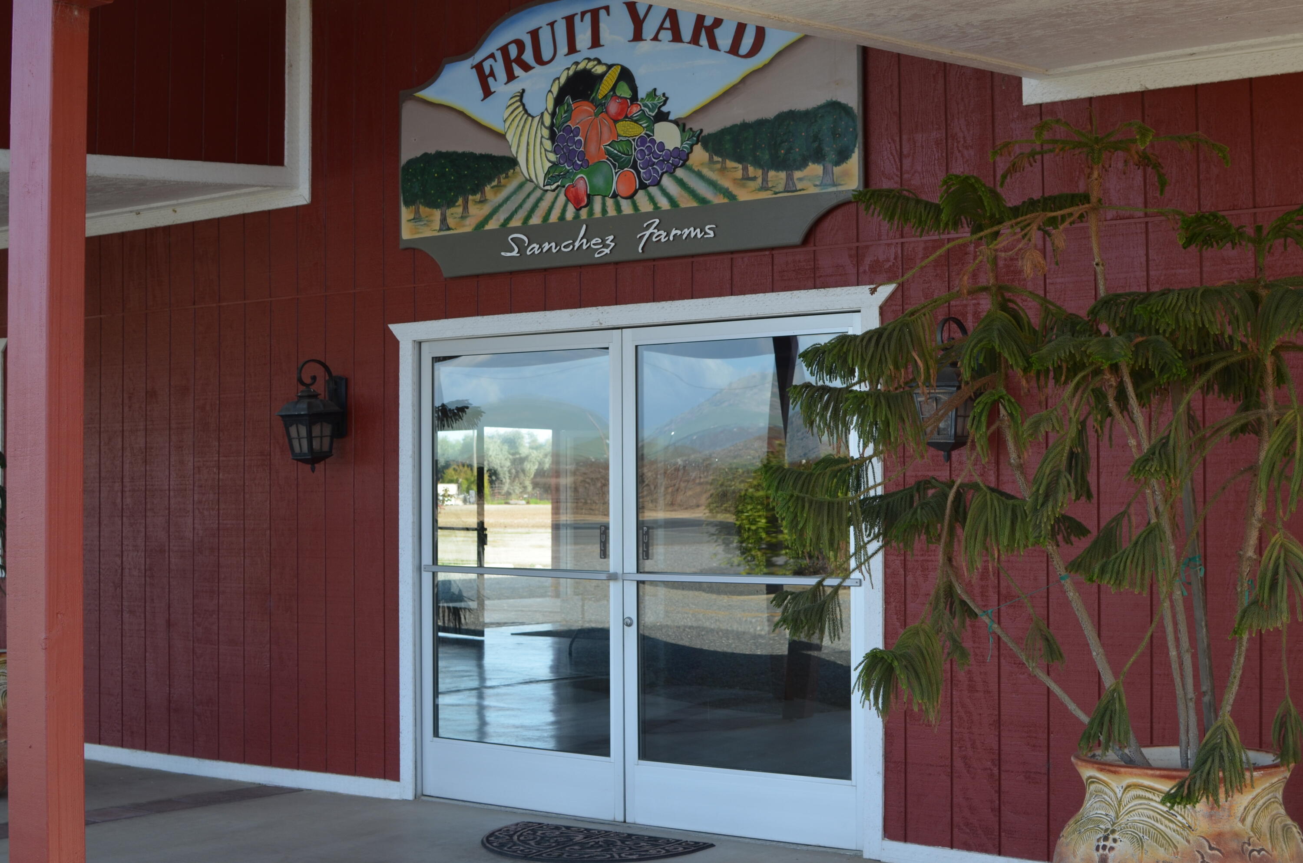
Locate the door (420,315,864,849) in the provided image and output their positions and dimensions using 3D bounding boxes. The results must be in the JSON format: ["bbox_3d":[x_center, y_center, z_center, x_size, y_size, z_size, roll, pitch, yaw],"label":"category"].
[{"bbox_3d":[-0.118,0.630,8.339,2.420,2.177,0.100,-2,-2,36],"label":"door"}]

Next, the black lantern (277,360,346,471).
[{"bbox_3d":[-1.636,-0.072,9.167,0.235,0.552,0.310,-2,-2,36],"label":"black lantern"}]

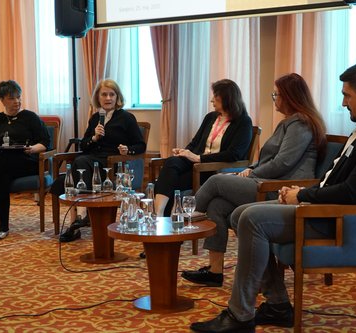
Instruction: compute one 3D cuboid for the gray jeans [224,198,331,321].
[{"bbox_3d":[0.588,0.447,3.987,0.660,0.600,0.440,0,6,1],"label":"gray jeans"}]

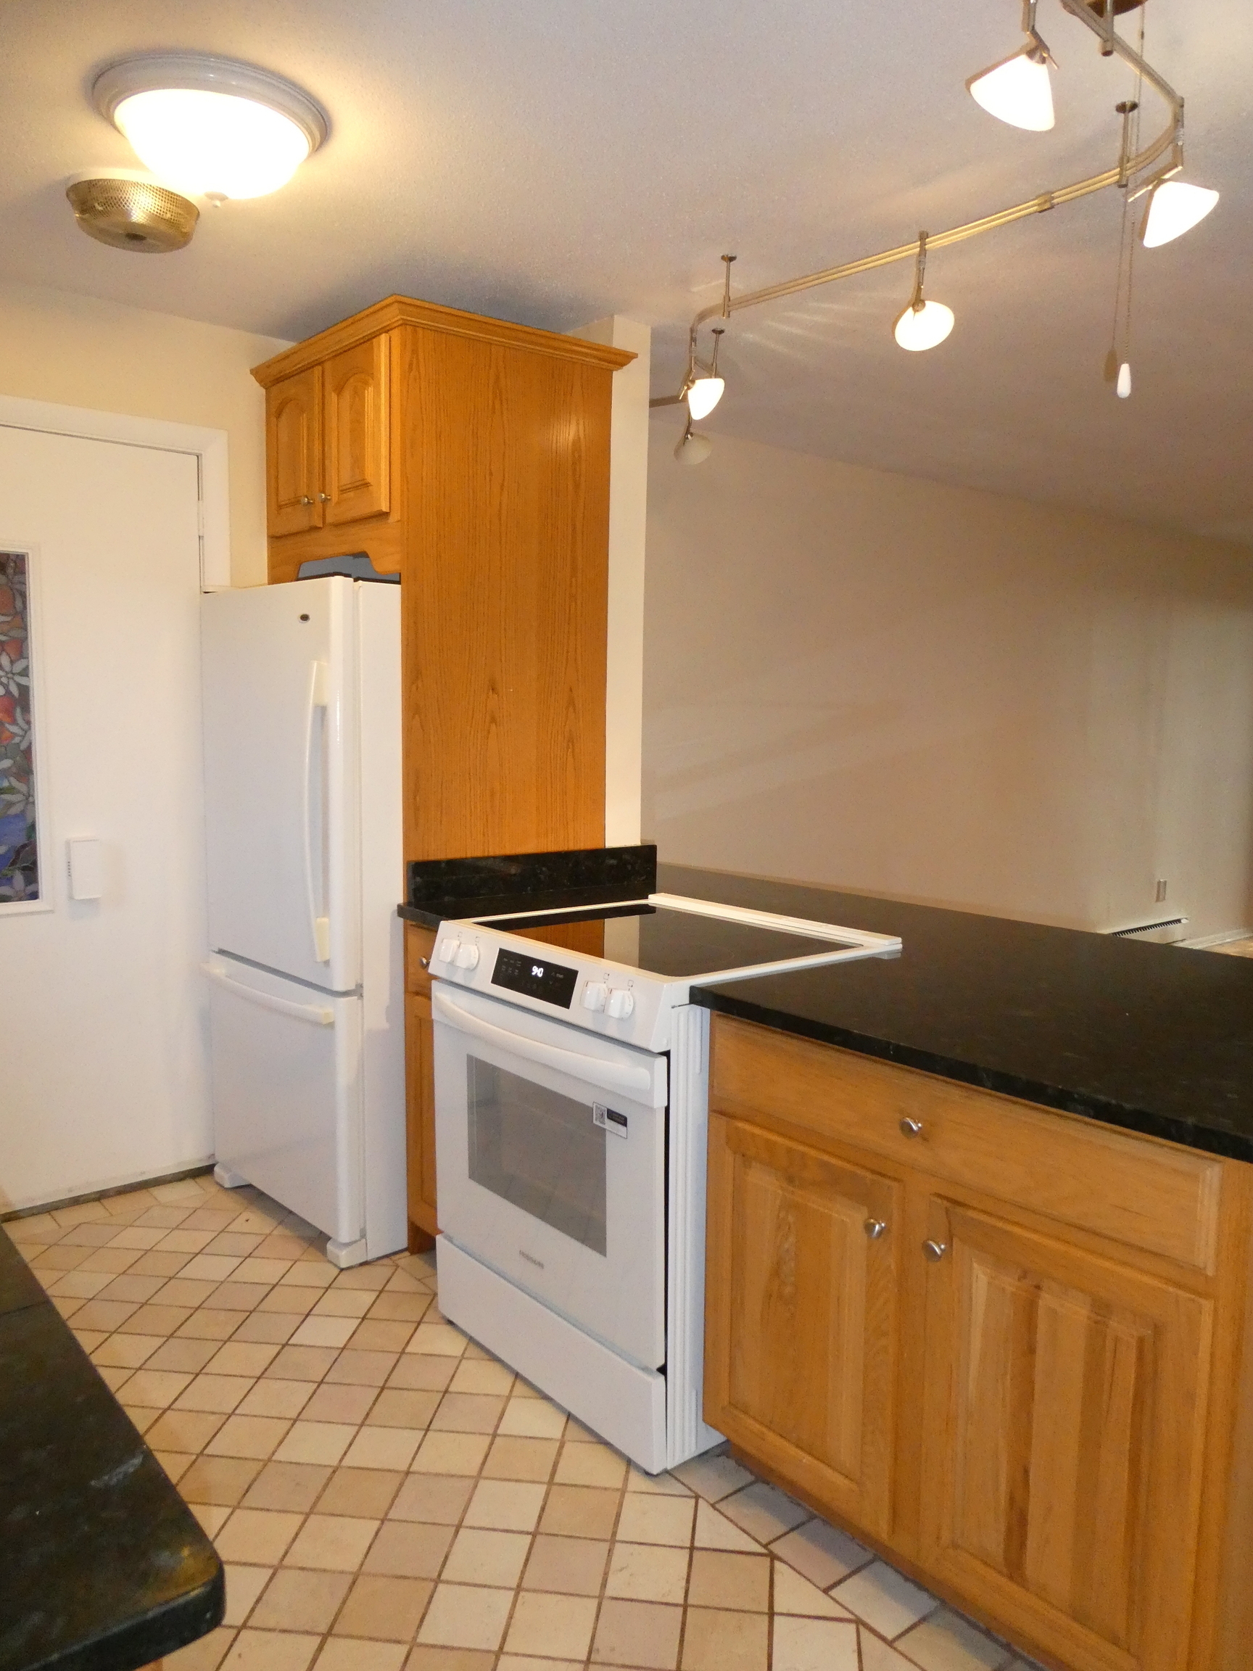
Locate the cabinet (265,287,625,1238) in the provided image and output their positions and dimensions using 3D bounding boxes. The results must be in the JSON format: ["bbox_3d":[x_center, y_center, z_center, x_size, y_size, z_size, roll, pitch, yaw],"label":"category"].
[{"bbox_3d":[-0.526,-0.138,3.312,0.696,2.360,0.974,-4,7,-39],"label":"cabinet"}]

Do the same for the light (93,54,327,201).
[{"bbox_3d":[-0.759,-1.255,2.134,0.406,0.159,0.406,-4,7,-39],"label":"light"}]

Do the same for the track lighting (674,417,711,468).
[{"bbox_3d":[0.204,-1.204,3.549,0.121,0.149,0.124,2,5,15],"label":"track lighting"}]

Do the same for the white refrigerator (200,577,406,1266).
[{"bbox_3d":[-0.681,0.187,3.332,0.815,1.705,0.736,-4,7,-43],"label":"white refrigerator"}]

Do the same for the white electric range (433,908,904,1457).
[{"bbox_3d":[0.042,0.662,2.493,0.691,0.934,0.770,-4,7,-39],"label":"white electric range"}]

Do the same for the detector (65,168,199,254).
[{"bbox_3d":[-1.059,-1.330,2.489,0.266,0.085,0.266,-4,7,-39],"label":"detector"}]

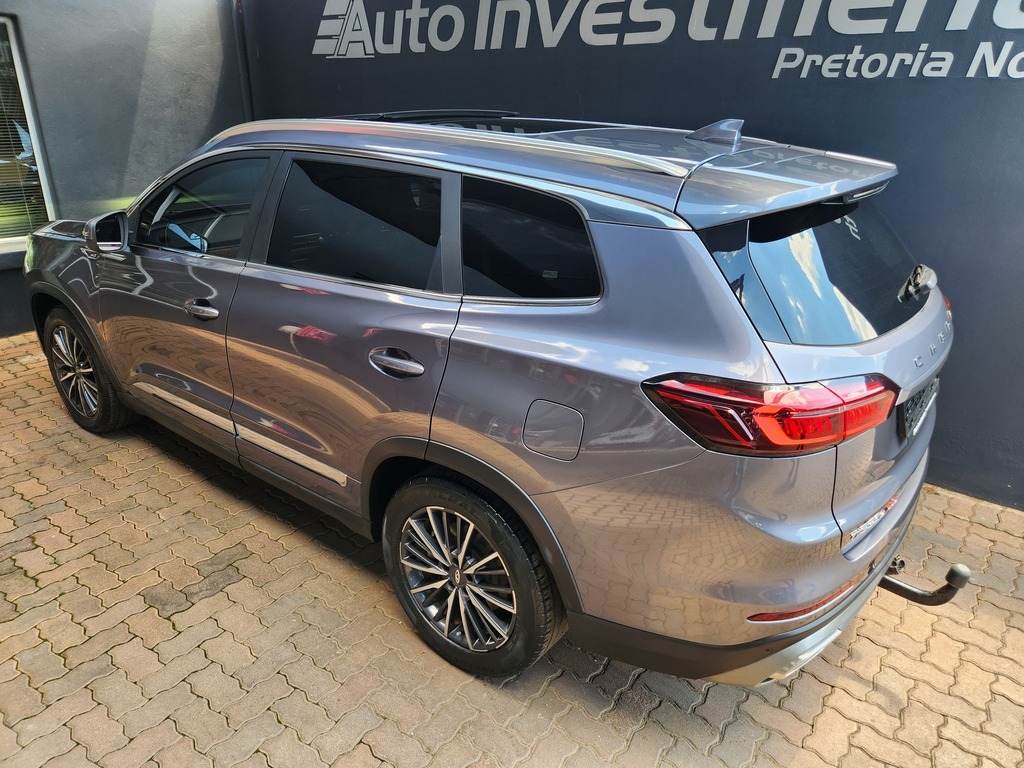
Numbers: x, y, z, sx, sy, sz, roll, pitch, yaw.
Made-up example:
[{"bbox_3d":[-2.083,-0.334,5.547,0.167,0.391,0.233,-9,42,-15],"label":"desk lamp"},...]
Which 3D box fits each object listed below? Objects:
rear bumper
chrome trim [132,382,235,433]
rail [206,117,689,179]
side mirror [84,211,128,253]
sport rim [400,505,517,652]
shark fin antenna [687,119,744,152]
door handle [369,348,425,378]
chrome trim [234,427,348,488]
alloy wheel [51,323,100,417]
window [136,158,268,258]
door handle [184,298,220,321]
[{"bbox_3d":[0.964,0.356,2.331,0.700,0.510,1.860,17,26,33],"label":"rear bumper"},{"bbox_3d":[-1.454,0.083,2.977,0.850,0.060,0.030,15,25,34],"label":"chrome trim"},{"bbox_3d":[-0.388,-0.796,2.234,2.081,0.136,0.086,17,26,34],"label":"rail"},{"bbox_3d":[-1.643,-0.611,2.755,0.136,0.162,0.177,15,25,29],"label":"side mirror"},{"bbox_3d":[-0.118,0.590,2.218,0.490,0.490,0.202,17,26,34],"label":"sport rim"},{"bbox_3d":[0.643,-0.804,2.168,0.182,0.076,0.066,17,26,34],"label":"shark fin antenna"},{"bbox_3d":[-0.345,-0.067,2.019,0.228,0.078,0.052,15,25,34],"label":"door handle"},{"bbox_3d":[-0.838,0.265,2.543,0.665,0.056,0.030,16,26,34],"label":"chrome trim"},{"bbox_3d":[-2.289,-0.084,3.709,0.503,0.503,0.185,17,26,33],"label":"alloy wheel"},{"bbox_3d":[-1.256,-0.720,2.717,0.798,0.424,0.086,17,6,34],"label":"window"},{"bbox_3d":[-1.201,-0.292,2.626,0.232,0.076,0.052,15,25,34],"label":"door handle"}]

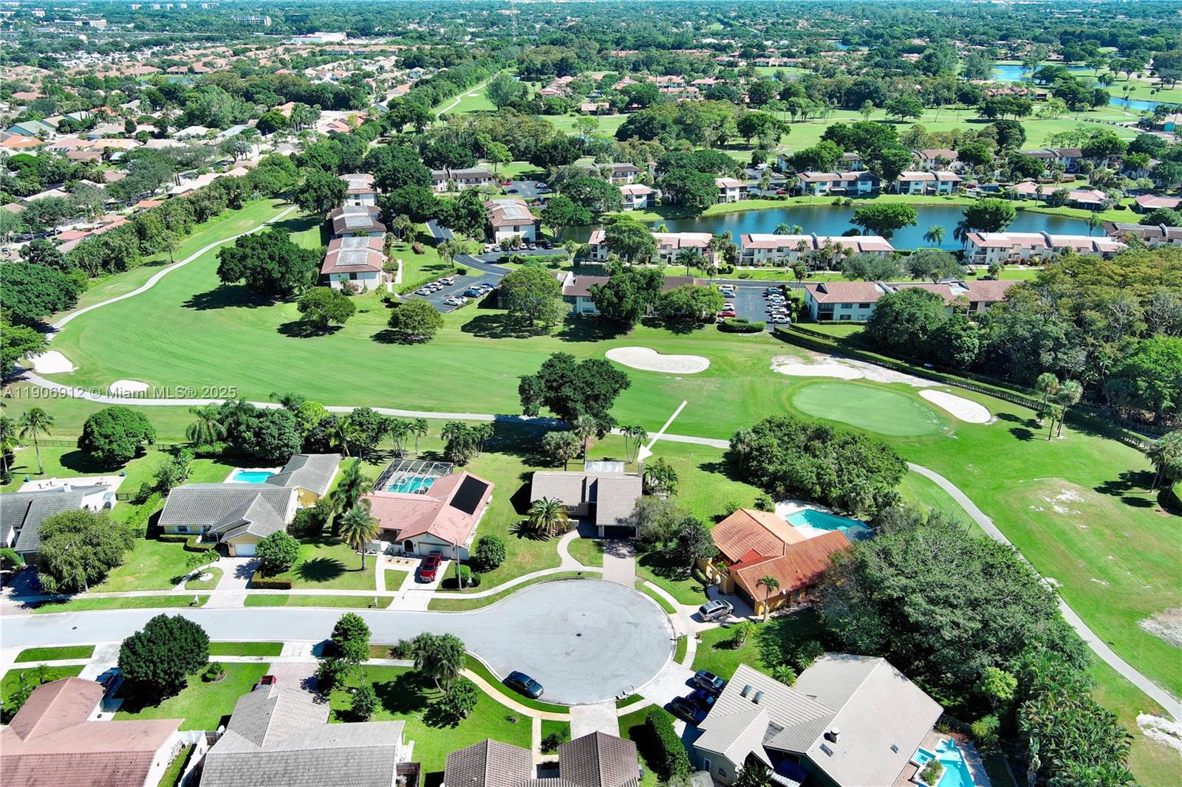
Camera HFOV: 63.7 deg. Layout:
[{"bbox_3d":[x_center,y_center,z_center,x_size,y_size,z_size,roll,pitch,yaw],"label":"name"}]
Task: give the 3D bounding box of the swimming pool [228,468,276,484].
[{"bbox_3d":[-57.300,14.719,162.109,7.600,0.900,5.200,-1,25,-2],"label":"swimming pool"}]

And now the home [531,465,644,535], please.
[{"bbox_3d":[-0.600,16.344,151.171,17.800,5.600,16.600,0,25,1],"label":"home"}]

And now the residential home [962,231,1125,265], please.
[{"bbox_3d":[141.846,-45.502,298.662,43.500,7.300,16.800,3,23,7],"label":"residential home"}]

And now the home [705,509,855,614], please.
[{"bbox_3d":[26.380,22.678,136.685,19.500,5.100,17.100,-13,27,-27],"label":"home"}]

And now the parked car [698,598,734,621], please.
[{"bbox_3d":[17.079,29.524,130.010,4.800,1.650,1.850,-13,26,-27],"label":"parked car"}]

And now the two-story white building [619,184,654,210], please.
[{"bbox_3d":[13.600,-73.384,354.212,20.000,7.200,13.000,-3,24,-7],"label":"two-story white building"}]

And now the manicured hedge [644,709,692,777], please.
[{"bbox_3d":[8.550,39.201,105.998,2.300,2.350,9.200,-7,26,-15],"label":"manicured hedge"}]

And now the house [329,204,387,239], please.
[{"bbox_3d":[-76.200,-54.787,311.593,15.500,7.200,34.000,-6,24,-14],"label":"house"}]

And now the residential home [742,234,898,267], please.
[{"bbox_3d":[69.988,-45.495,298.646,45.500,7.300,16.800,1,23,3],"label":"residential home"}]

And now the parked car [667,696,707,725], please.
[{"bbox_3d":[11.570,36.553,109.289,4.650,1.580,1.850,20,30,38],"label":"parked car"}]

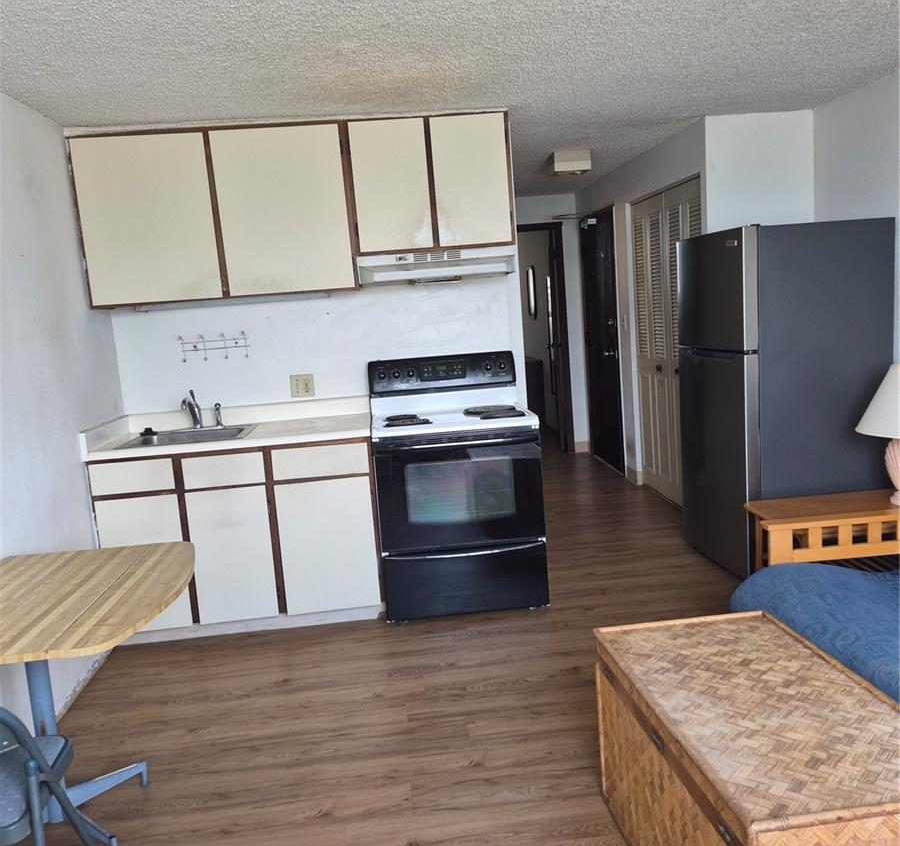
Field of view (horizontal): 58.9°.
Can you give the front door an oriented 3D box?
[{"bbox_3d":[1.295,-0.661,6.623,0.046,2.056,0.923,-5,8,-5],"label":"front door"}]

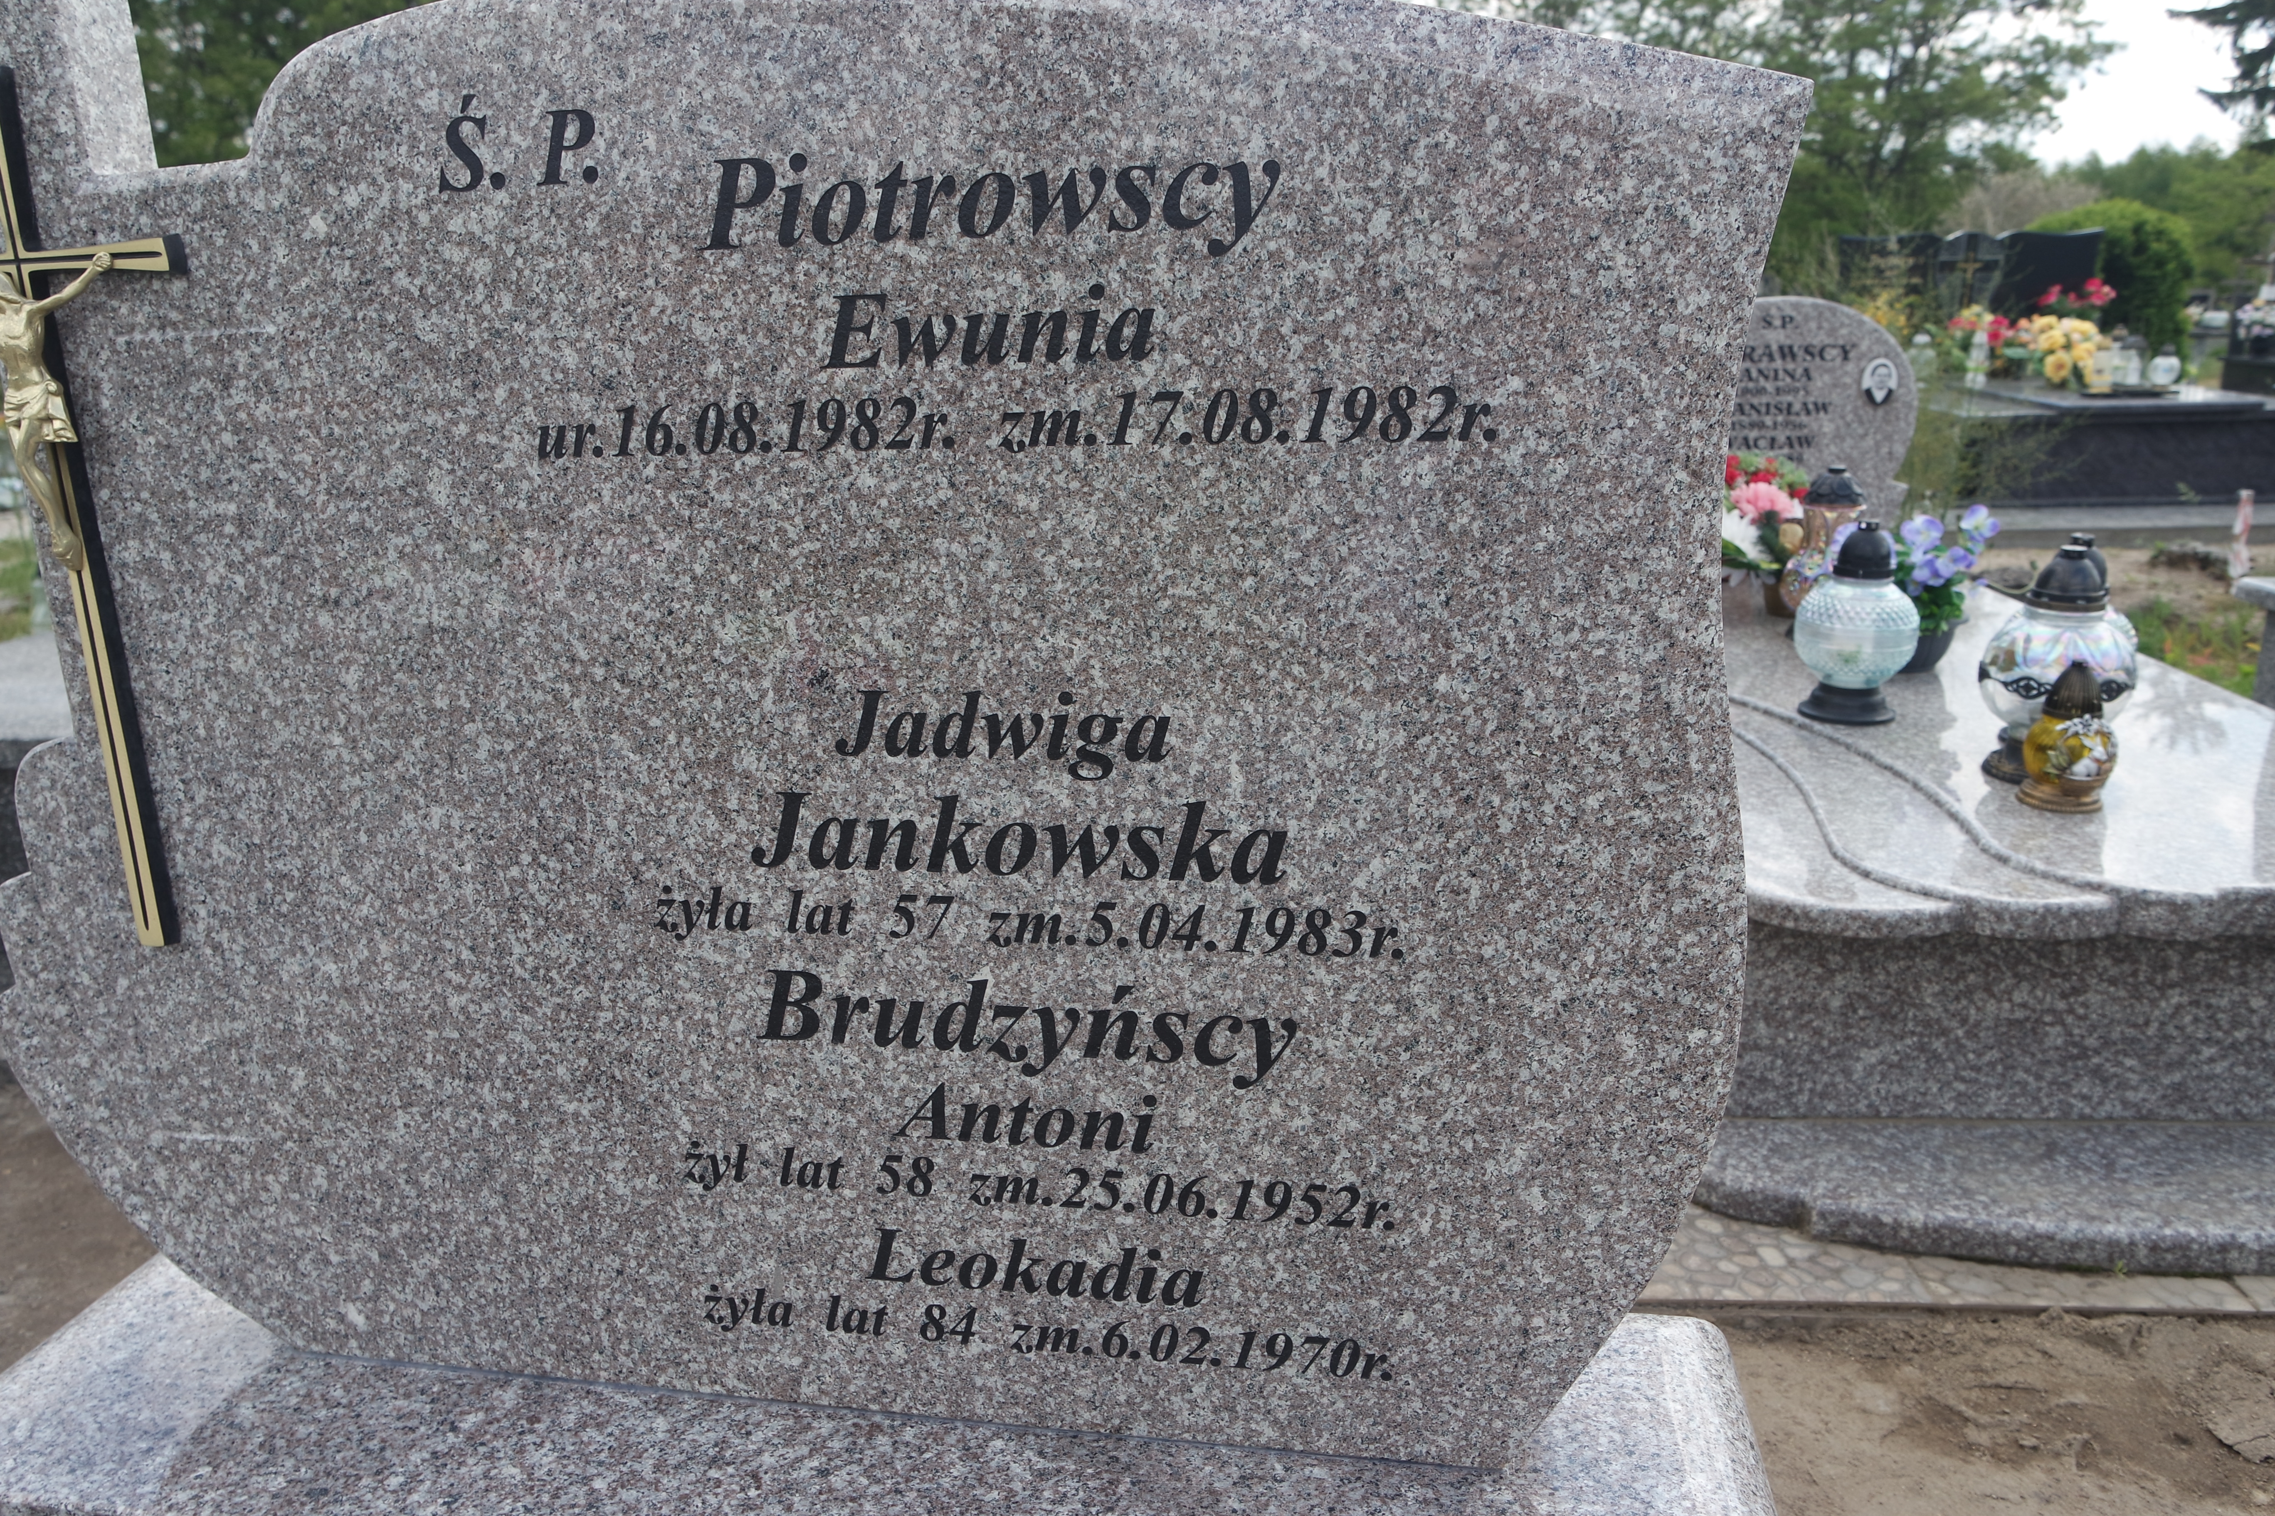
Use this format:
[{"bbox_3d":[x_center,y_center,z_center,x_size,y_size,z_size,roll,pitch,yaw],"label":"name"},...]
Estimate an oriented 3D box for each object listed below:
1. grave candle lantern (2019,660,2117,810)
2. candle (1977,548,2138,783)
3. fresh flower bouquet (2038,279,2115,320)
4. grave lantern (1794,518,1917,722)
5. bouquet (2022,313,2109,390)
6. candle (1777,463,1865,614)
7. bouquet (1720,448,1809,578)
[{"bbox_3d":[1.202,-0.034,1.955,0.107,0.178,0.107,2,17,12],"label":"grave candle lantern"},{"bbox_3d":[1.248,-0.135,2.047,0.183,0.308,0.183,8,19,31],"label":"candle"},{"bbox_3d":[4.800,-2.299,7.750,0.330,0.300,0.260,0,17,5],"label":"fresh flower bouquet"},{"bbox_3d":[1.099,-0.211,2.314,0.176,0.290,0.176,6,18,25],"label":"grave lantern"},{"bbox_3d":[4.256,-1.858,6.950,0.320,0.315,0.270,0,17,5],"label":"bouquet"},{"bbox_3d":[1.268,-0.381,2.781,0.150,0.305,0.150,6,18,24],"label":"candle"},{"bbox_3d":[1.206,-0.467,2.970,0.240,0.260,0.210,0,17,5],"label":"bouquet"}]

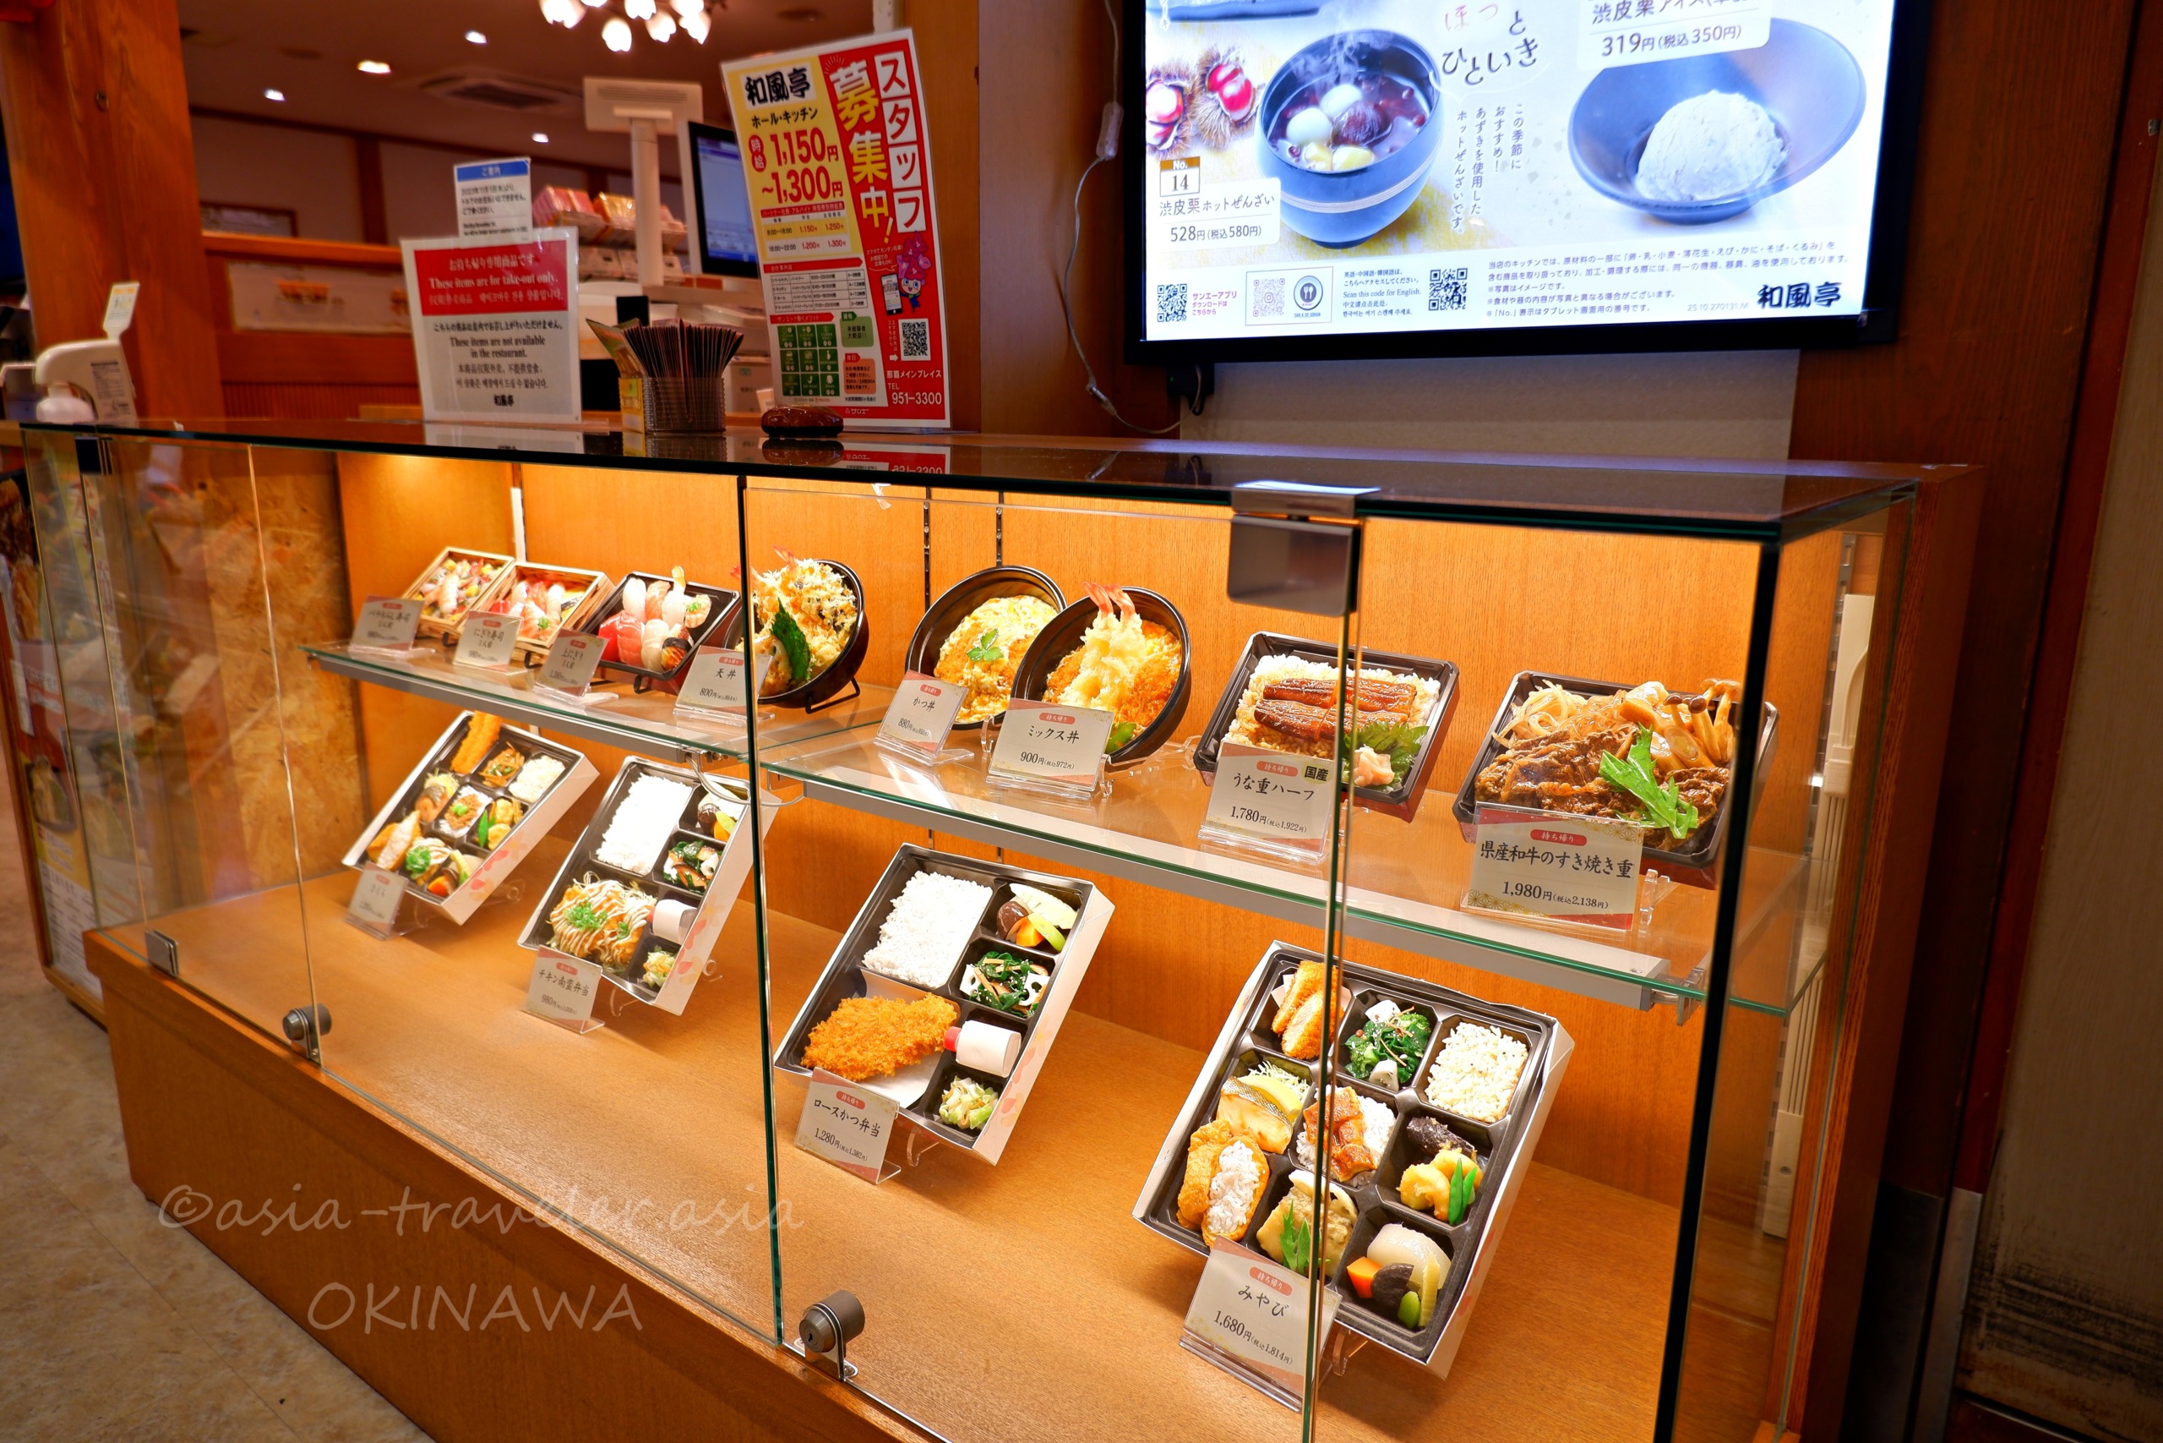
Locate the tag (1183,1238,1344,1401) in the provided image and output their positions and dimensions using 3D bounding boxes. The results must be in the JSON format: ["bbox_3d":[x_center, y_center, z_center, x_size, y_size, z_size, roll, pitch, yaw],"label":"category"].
[{"bbox_3d":[0.121,0.401,0.929,0.099,0.071,0.012,12,-14,41],"label":"tag"}]

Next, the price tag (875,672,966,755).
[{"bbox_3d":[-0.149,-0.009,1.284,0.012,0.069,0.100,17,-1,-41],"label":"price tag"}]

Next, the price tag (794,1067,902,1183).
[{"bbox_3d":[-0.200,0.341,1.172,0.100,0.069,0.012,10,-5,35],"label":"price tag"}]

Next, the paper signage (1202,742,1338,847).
[{"bbox_3d":[0.139,0.057,1.020,0.097,0.070,0.012,10,-6,34],"label":"paper signage"}]

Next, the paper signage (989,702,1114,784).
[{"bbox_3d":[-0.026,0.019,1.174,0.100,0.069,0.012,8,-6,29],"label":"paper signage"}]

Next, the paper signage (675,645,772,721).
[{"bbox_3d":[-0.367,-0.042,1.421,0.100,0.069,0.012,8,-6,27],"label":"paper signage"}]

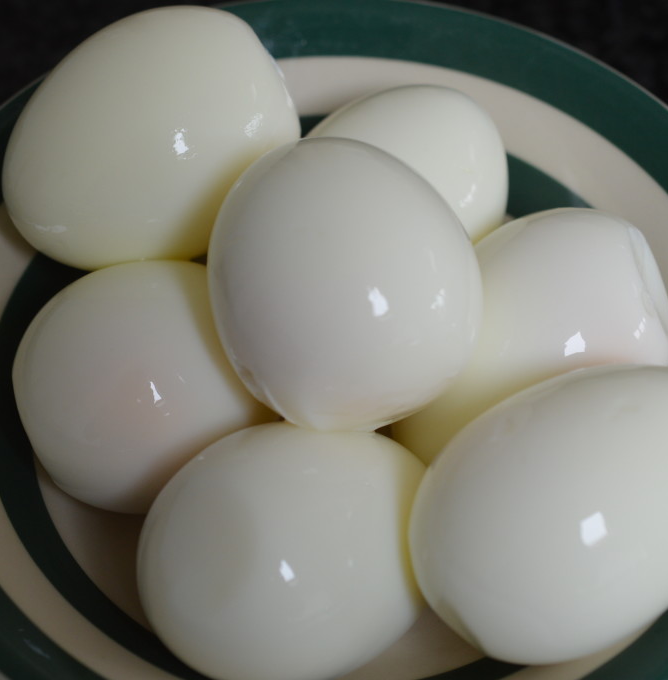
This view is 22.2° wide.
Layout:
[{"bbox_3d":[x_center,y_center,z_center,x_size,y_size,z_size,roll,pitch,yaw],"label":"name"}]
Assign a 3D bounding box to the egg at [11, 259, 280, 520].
[{"bbox_3d":[-0.031,0.008,0.302,0.045,0.058,0.045,39,109,22],"label":"egg"}]

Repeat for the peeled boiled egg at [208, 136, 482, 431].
[{"bbox_3d":[0.001,-0.009,0.271,0.043,0.043,0.056,-9,36,-7],"label":"peeled boiled egg"}]

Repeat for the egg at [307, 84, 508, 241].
[{"bbox_3d":[0.009,-0.024,0.325,0.056,0.042,0.042,-47,65,4],"label":"egg"}]

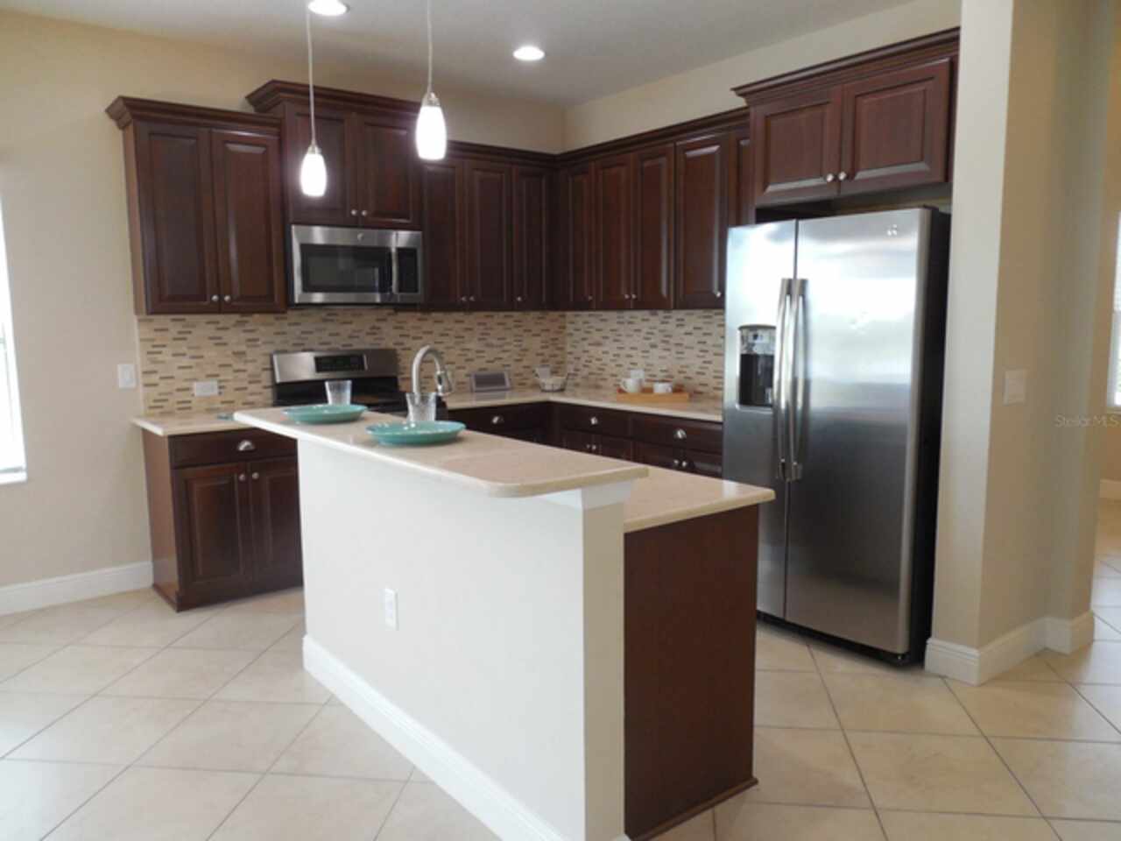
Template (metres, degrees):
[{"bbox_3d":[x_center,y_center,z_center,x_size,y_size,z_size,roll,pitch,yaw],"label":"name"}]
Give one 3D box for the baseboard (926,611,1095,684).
[{"bbox_3d":[1.872,0.900,3.341,0.845,0.137,0.305,-6,9,-38],"label":"baseboard"}]

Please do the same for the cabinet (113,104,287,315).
[{"bbox_3d":[-1.860,-1.060,4.204,0.756,1.004,0.348,-6,9,-38],"label":"cabinet"}]

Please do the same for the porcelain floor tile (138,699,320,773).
[{"bbox_3d":[-1.115,1.075,2.774,0.456,0.010,0.456,0,7,7],"label":"porcelain floor tile"}]

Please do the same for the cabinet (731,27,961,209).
[{"bbox_3d":[1.417,-1.250,3.597,0.640,0.550,1.040,-7,10,-38],"label":"cabinet"}]

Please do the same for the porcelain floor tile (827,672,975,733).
[{"bbox_3d":[1.219,1.029,2.948,0.457,0.010,0.457,0,8,7],"label":"porcelain floor tile"}]

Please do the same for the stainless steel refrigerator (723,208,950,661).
[{"bbox_3d":[1.341,0.034,3.678,0.835,1.785,0.909,-6,9,-38],"label":"stainless steel refrigerator"}]

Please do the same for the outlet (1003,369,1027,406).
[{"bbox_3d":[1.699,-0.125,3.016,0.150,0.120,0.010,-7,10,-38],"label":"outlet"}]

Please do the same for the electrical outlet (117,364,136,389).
[{"bbox_3d":[-2.251,-0.230,4.207,0.078,0.120,0.010,-6,9,-38],"label":"electrical outlet"}]

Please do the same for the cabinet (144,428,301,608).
[{"bbox_3d":[-1.748,0.448,4.308,0.702,0.875,0.593,-6,9,-38],"label":"cabinet"}]

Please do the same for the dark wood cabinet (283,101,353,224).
[{"bbox_3d":[-1.386,-1.361,4.407,0.385,0.610,0.360,-7,10,-38],"label":"dark wood cabinet"}]

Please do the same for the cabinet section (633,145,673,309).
[{"bbox_3d":[0.665,-1.115,4.728,0.331,0.919,0.323,-6,9,-37],"label":"cabinet section"}]

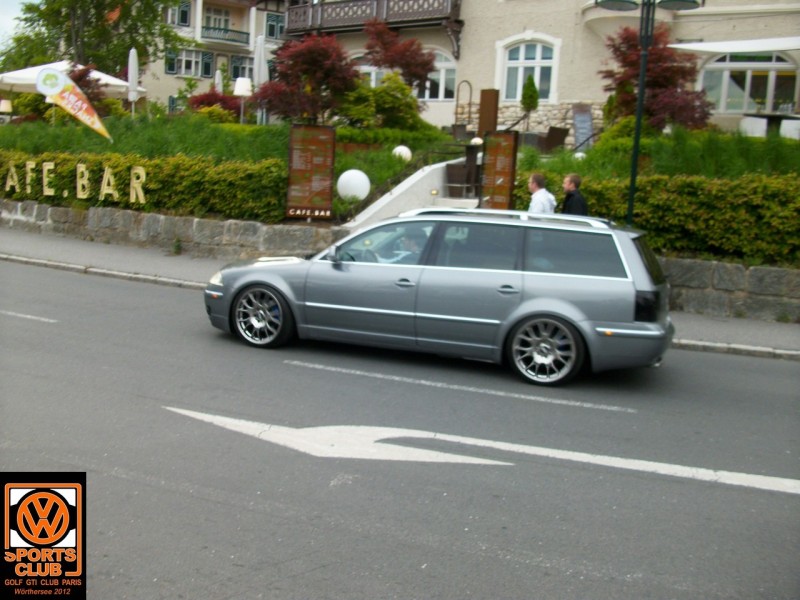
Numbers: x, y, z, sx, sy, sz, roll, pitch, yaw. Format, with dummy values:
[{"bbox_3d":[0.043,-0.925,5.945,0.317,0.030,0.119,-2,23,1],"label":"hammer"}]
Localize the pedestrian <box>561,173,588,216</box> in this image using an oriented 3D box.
[{"bbox_3d":[2.282,-0.788,10.512,0.420,1.790,0.500,6,8,18],"label":"pedestrian"}]

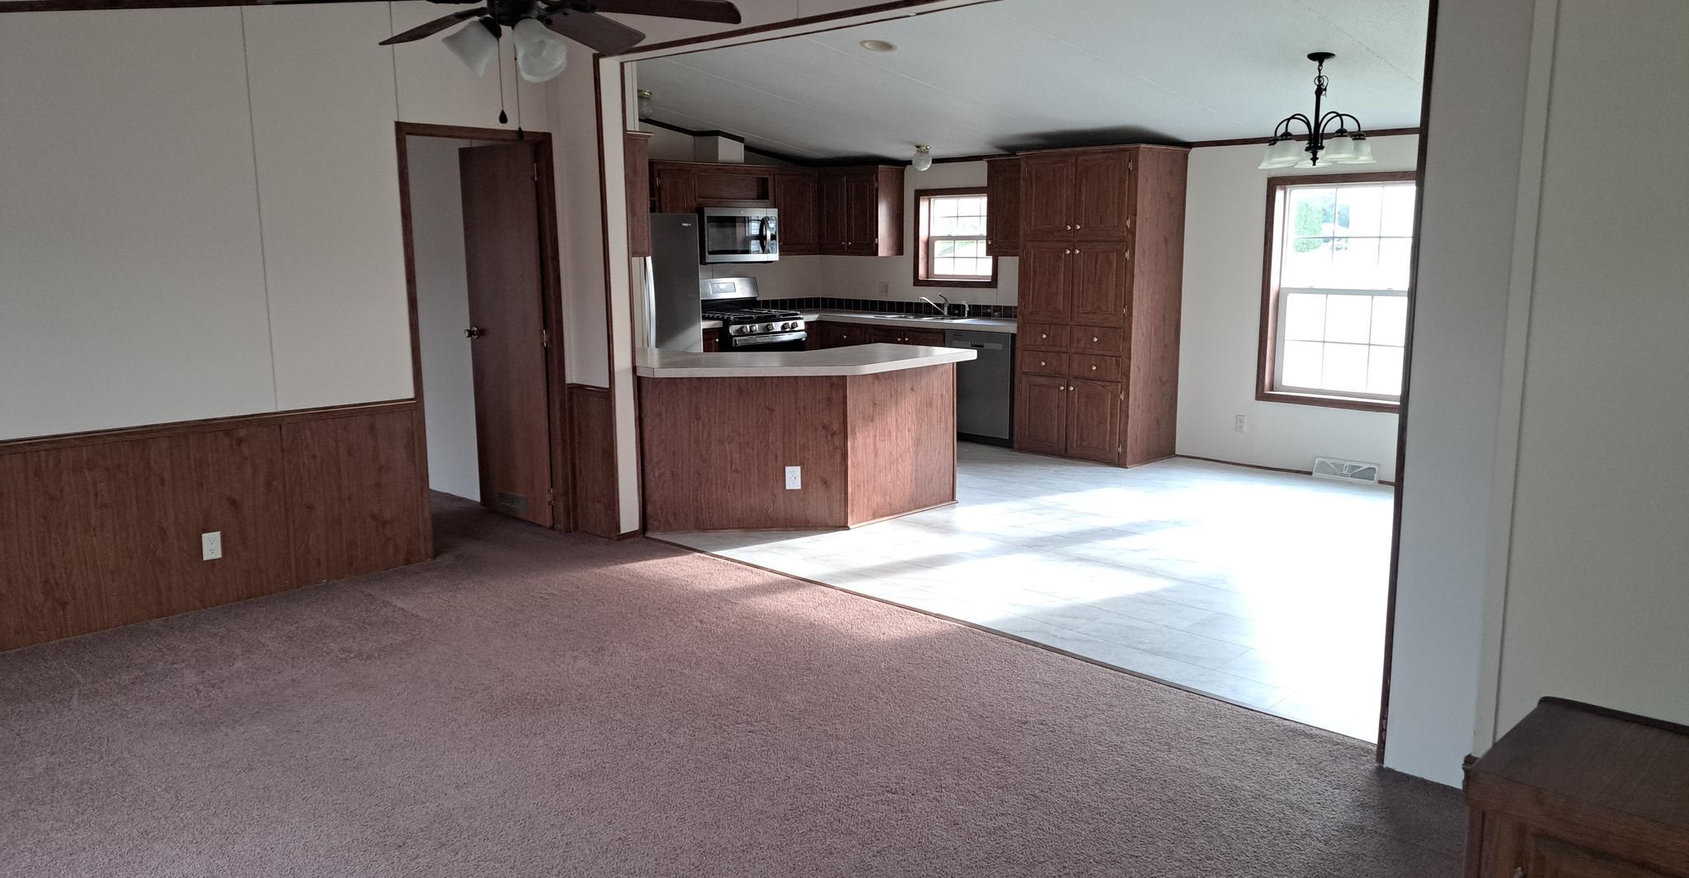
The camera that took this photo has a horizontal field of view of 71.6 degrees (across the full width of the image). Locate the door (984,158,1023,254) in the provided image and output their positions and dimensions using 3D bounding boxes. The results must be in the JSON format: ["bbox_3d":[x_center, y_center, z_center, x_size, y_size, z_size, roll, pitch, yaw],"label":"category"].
[{"bbox_3d":[1.209,-1.653,8.393,0.432,0.676,0.030,9,14,43],"label":"door"}]

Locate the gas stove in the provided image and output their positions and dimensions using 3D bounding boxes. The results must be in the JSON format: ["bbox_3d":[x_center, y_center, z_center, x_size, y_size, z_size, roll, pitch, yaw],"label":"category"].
[{"bbox_3d":[-0.799,-0.685,9.492,0.680,1.205,0.777,9,14,44],"label":"gas stove"}]

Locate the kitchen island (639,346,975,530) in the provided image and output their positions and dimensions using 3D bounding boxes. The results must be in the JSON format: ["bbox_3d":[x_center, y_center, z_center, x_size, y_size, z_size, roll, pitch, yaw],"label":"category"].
[{"bbox_3d":[-0.220,-0.005,6.403,1.931,0.911,1.159,-1,10,0],"label":"kitchen island"}]

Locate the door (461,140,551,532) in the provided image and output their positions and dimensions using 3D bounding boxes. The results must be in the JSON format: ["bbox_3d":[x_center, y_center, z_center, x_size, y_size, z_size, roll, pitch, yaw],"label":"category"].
[{"bbox_3d":[-1.855,-0.564,6.467,0.745,2.038,0.039,9,14,43],"label":"door"}]

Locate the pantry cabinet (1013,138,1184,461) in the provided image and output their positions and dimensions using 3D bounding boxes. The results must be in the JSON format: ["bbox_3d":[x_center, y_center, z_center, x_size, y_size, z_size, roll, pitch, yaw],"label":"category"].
[{"bbox_3d":[1.755,-0.922,8.136,0.939,2.086,0.644,9,14,44],"label":"pantry cabinet"}]

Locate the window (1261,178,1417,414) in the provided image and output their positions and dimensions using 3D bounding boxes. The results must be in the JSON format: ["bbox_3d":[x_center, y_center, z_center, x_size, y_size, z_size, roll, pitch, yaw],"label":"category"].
[{"bbox_3d":[3.125,-0.908,7.272,1.071,1.431,0.099,9,14,44],"label":"window"}]

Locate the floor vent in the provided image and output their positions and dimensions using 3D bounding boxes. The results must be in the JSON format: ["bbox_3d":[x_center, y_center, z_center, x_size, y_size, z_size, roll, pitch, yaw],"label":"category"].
[{"bbox_3d":[3.149,0.197,7.372,0.402,0.120,0.051,9,14,44],"label":"floor vent"}]

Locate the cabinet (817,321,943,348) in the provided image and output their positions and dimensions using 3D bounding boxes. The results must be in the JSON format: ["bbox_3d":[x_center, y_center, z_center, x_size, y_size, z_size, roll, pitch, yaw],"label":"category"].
[{"bbox_3d":[0.486,-0.516,9.481,1.360,0.850,0.641,9,14,44],"label":"cabinet"}]

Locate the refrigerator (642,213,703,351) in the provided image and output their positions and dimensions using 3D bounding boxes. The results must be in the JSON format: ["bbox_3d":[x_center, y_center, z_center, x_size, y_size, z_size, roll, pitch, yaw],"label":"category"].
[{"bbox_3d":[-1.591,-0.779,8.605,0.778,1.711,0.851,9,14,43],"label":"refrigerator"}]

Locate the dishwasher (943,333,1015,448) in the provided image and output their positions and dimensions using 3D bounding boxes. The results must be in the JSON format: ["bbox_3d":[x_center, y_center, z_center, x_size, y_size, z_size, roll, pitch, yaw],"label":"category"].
[{"bbox_3d":[1.178,-0.404,8.835,0.608,0.849,0.608,9,14,43],"label":"dishwasher"}]

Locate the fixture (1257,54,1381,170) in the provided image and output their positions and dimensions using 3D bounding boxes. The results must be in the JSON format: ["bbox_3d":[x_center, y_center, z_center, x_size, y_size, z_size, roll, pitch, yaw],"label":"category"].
[{"bbox_3d":[2.283,-1.582,5.642,0.559,0.532,0.559,9,14,44],"label":"fixture"}]

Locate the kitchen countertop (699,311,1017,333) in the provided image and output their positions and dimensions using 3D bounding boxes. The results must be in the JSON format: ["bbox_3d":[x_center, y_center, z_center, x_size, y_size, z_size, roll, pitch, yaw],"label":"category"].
[{"bbox_3d":[0.058,-0.888,9.011,2.632,0.052,1.952,9,14,43],"label":"kitchen countertop"}]

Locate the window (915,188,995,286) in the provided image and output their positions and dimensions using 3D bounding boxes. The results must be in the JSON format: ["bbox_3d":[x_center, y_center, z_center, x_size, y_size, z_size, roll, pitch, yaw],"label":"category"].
[{"bbox_3d":[0.927,-1.619,9.464,0.859,0.789,0.121,9,14,43],"label":"window"}]

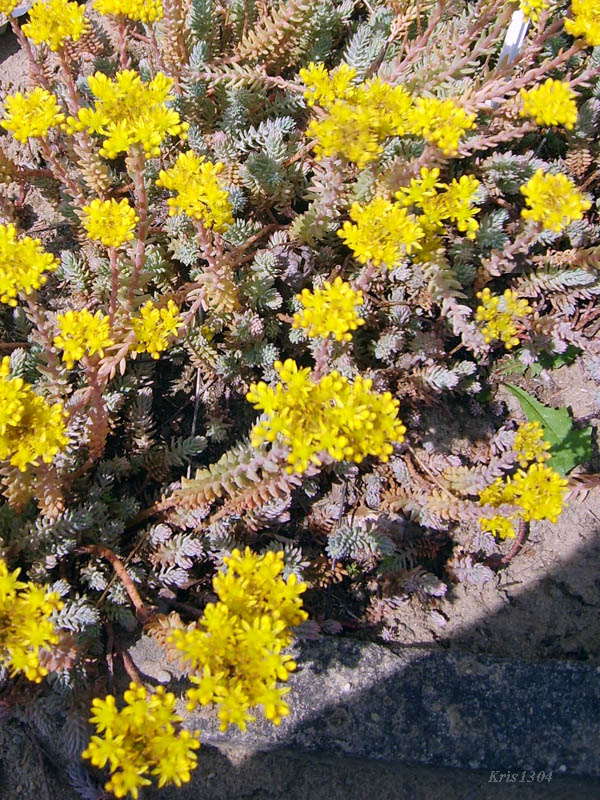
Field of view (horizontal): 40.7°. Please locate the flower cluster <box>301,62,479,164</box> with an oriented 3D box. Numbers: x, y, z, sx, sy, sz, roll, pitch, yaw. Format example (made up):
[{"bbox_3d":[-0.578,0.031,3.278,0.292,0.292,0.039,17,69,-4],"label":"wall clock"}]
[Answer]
[{"bbox_3d":[0.065,-0.212,0.600,0.124,0.040,0.068,0,58,0],"label":"flower cluster"}]

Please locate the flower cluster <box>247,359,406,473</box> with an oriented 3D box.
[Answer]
[{"bbox_3d":[0.016,0.009,0.475,0.090,0.036,0.058,0,58,0],"label":"flower cluster"}]

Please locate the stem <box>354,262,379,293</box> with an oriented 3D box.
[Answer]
[{"bbox_3d":[0.050,-0.094,0.623,0.010,0.031,0.010,24,55,0],"label":"stem"}]

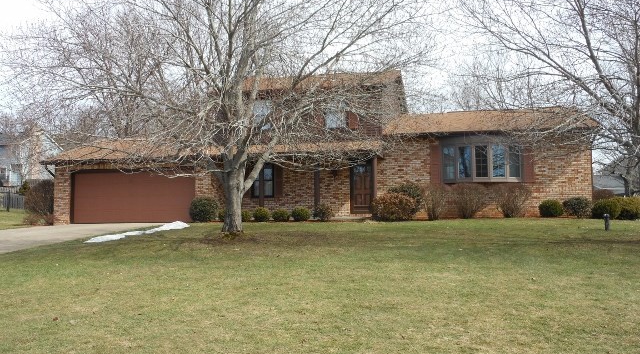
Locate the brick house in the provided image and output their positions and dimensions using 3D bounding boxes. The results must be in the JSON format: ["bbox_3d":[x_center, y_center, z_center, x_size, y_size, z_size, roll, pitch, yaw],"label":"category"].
[{"bbox_3d":[0.014,-1.451,27.605,21.143,6.760,9.700,-1,-3,11],"label":"brick house"}]

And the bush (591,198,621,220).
[{"bbox_3d":[9.687,1.075,20.700,0.980,0.740,0.980,-1,-3,11],"label":"bush"}]

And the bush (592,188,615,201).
[{"bbox_3d":[11.807,1.066,25.500,1.200,1.100,1.200,-1,-3,11],"label":"bush"}]

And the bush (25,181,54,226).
[{"bbox_3d":[-11.819,1.078,25.800,1.300,1.900,1.300,-1,-3,11],"label":"bush"}]

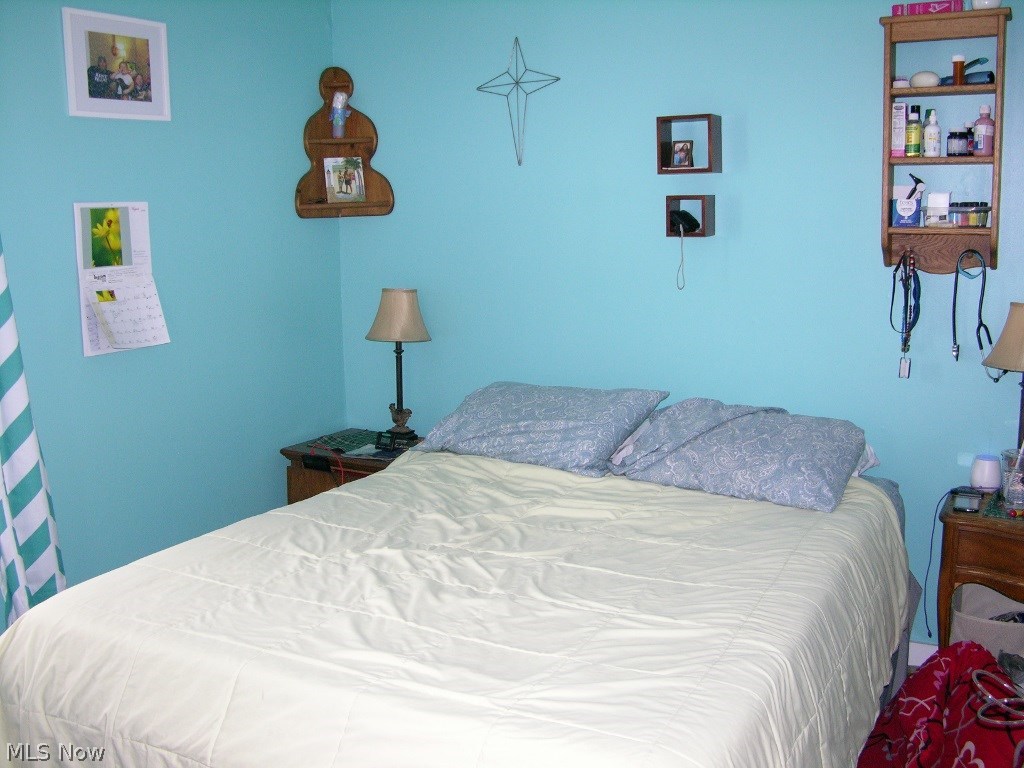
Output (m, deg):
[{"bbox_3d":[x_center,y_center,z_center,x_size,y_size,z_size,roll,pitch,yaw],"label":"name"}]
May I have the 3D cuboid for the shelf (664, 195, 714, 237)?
[{"bbox_3d":[0.579,-0.545,3.366,0.137,0.133,0.088,5,11,31],"label":"shelf"}]

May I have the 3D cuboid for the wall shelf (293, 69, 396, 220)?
[{"bbox_3d":[-0.667,-0.956,4.066,0.370,0.590,0.185,-3,10,-13],"label":"wall shelf"}]

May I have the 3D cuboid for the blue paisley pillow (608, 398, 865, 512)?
[{"bbox_3d":[0.653,0.193,3.040,0.690,0.145,0.440,5,31,31],"label":"blue paisley pillow"}]

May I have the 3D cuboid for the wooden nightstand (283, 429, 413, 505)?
[{"bbox_3d":[-0.507,0.519,3.872,0.500,0.590,0.430,5,11,31],"label":"wooden nightstand"}]

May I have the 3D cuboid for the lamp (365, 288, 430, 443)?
[{"bbox_3d":[-0.431,-0.075,3.924,0.250,0.560,0.250,-1,10,0],"label":"lamp"}]

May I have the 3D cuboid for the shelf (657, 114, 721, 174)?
[{"bbox_3d":[0.570,-0.768,3.331,0.188,0.184,0.088,5,11,31],"label":"shelf"}]

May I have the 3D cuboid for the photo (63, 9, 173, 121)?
[{"bbox_3d":[-1.228,-0.995,3.255,0.020,0.310,0.385,5,11,31],"label":"photo"}]

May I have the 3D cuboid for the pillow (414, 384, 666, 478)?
[{"bbox_3d":[0.095,0.136,3.440,0.680,0.145,0.450,5,31,31],"label":"pillow"}]

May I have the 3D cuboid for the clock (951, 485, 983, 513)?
[{"bbox_3d":[1.274,0.323,2.880,0.085,0.050,0.075,5,11,31],"label":"clock"}]

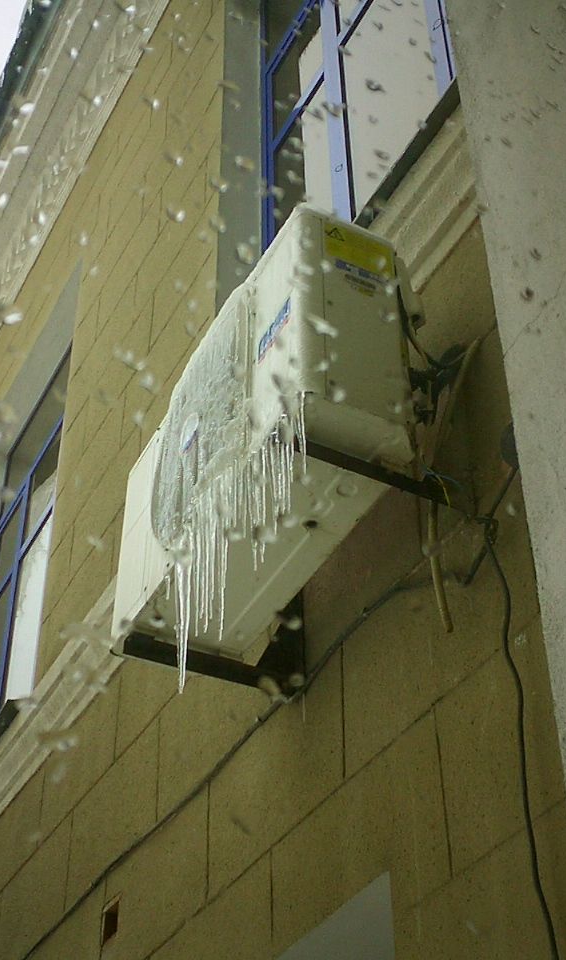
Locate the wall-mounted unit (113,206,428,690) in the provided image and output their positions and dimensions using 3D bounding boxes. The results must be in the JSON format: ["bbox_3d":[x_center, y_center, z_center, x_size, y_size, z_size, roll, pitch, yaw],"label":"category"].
[{"bbox_3d":[-0.047,-0.047,2.829,0.268,0.536,0.842,19,-45,-21],"label":"wall-mounted unit"}]

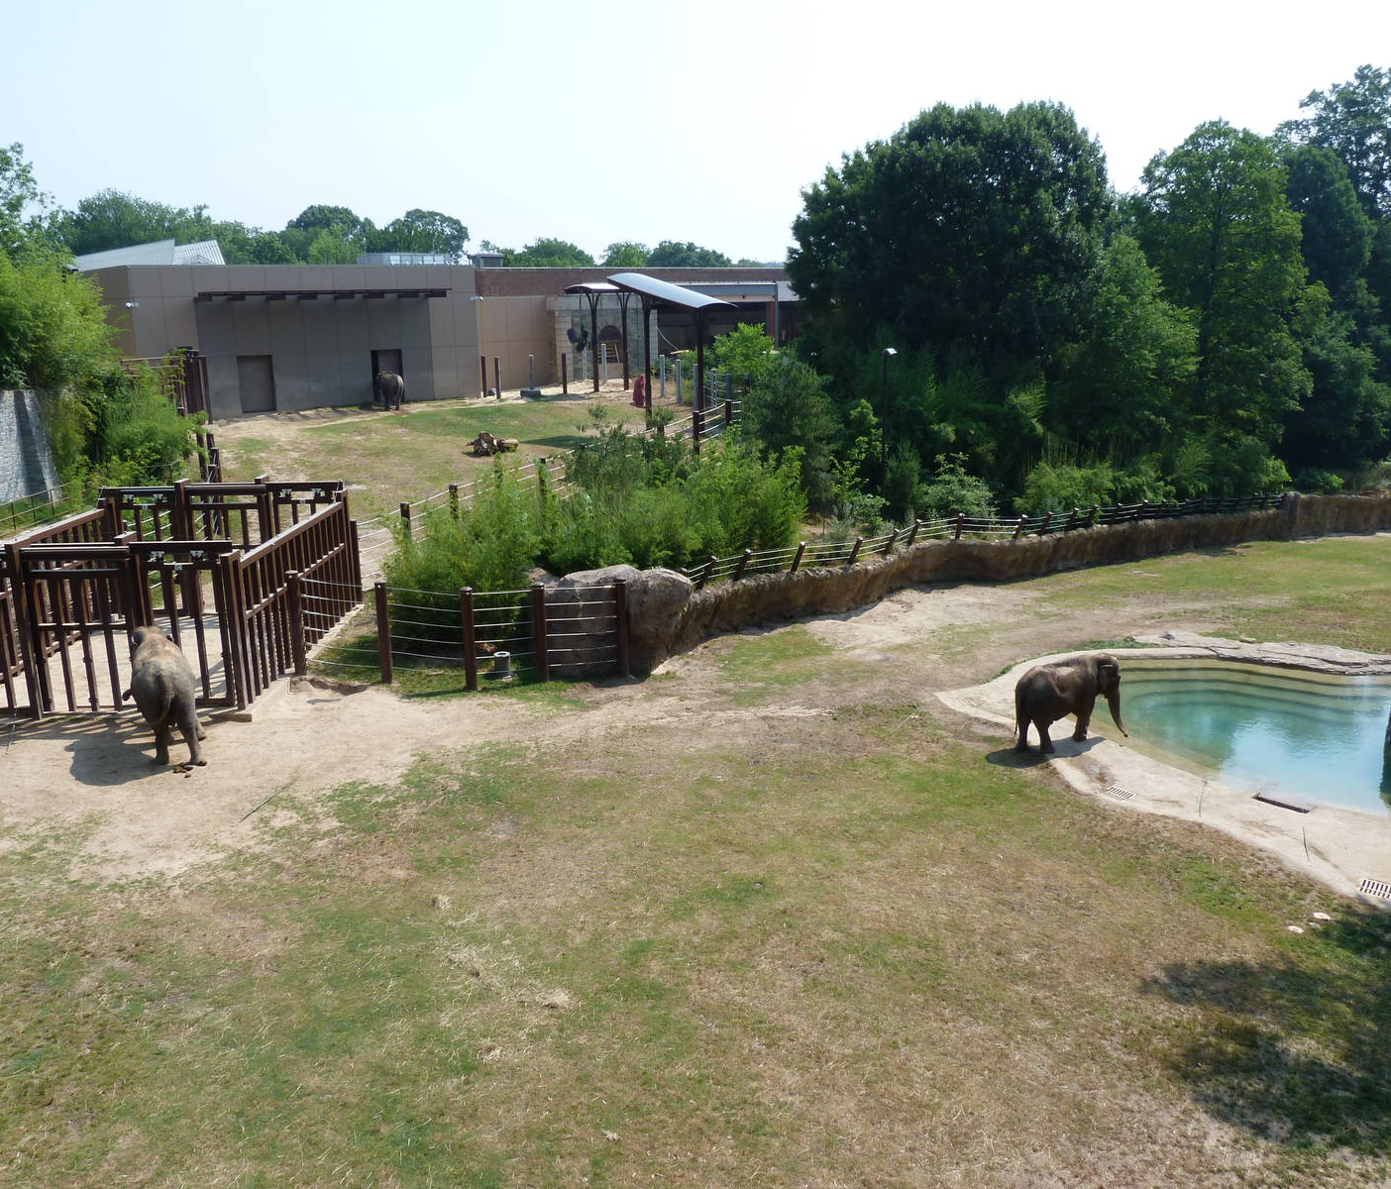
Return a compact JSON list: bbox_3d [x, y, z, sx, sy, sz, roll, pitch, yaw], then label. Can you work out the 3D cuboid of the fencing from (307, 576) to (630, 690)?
[{"bbox_3d":[-5.926,1.037,30.117,8.400,2.650,1.000,-1,14,-1],"label":"fencing"}]

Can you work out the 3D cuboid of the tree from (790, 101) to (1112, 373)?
[{"bbox_3d":[13.430,-16.610,60.520,16.510,17.690,14.860,2,14,12],"label":"tree"}]

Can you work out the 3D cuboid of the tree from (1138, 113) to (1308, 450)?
[{"bbox_3d":[31.218,-17.345,67.820,9.800,19.271,9.000,5,15,24],"label":"tree"}]

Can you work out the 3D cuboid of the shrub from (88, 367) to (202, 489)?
[{"bbox_3d":[-23.640,-6.930,49.060,4.350,5.510,3.700,-7,15,-25],"label":"shrub"}]

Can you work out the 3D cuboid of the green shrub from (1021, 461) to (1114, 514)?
[{"bbox_3d":[16.740,-4.650,51.540,4.130,2.800,3.100,4,14,18],"label":"green shrub"}]

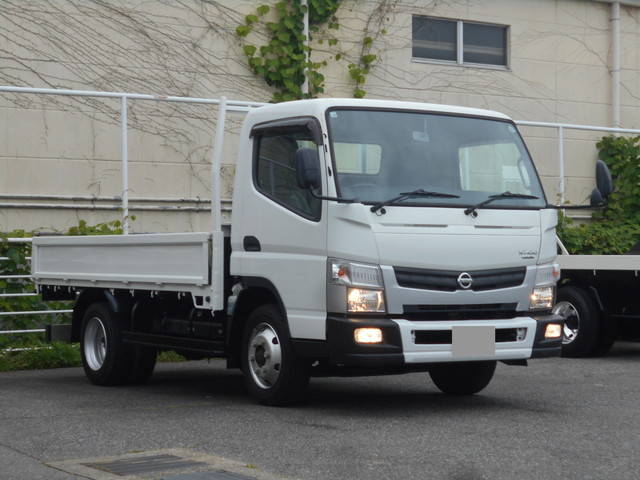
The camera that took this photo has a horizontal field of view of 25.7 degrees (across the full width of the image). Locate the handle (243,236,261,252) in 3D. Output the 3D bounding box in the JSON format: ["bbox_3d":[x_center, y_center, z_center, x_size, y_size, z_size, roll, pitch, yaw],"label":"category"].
[{"bbox_3d":[-0.477,0.028,10.021,0.060,0.110,0.250,1,-1,-31],"label":"handle"}]

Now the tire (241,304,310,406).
[{"bbox_3d":[-0.310,0.805,9.849,0.205,0.720,0.720,1,-2,-33],"label":"tire"}]

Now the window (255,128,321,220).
[{"bbox_3d":[-0.220,-0.454,9.743,0.060,0.660,0.930,7,-4,-31],"label":"window"}]

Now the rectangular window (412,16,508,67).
[{"bbox_3d":[2.124,-2.919,20.916,1.800,0.700,0.100,1,-1,-30],"label":"rectangular window"}]

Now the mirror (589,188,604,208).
[{"bbox_3d":[1.974,-0.306,10.051,0.090,0.140,0.140,-2,-3,38],"label":"mirror"}]

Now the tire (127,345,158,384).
[{"bbox_3d":[-1.671,0.904,12.325,0.205,0.720,0.720,1,-2,-33],"label":"tire"}]

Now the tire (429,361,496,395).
[{"bbox_3d":[1.080,0.830,10.739,0.205,0.720,0.720,1,-2,-33],"label":"tire"}]

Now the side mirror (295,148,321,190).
[{"bbox_3d":[-0.076,-0.446,8.882,0.180,0.270,0.090,1,-1,-13],"label":"side mirror"}]

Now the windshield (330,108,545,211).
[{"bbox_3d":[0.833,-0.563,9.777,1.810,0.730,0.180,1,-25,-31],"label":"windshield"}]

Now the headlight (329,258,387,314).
[{"bbox_3d":[0.237,0.297,9.056,0.380,0.340,0.180,1,-2,-33],"label":"headlight"}]

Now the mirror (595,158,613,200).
[{"bbox_3d":[2.058,-0.442,10.182,0.090,0.280,0.180,0,-1,34],"label":"mirror"}]

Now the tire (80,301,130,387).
[{"bbox_3d":[-1.860,0.901,12.203,0.205,0.720,0.720,1,-2,-33],"label":"tire"}]

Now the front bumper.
[{"bbox_3d":[0.951,0.673,9.555,1.960,0.340,0.310,1,-1,-31],"label":"front bumper"}]

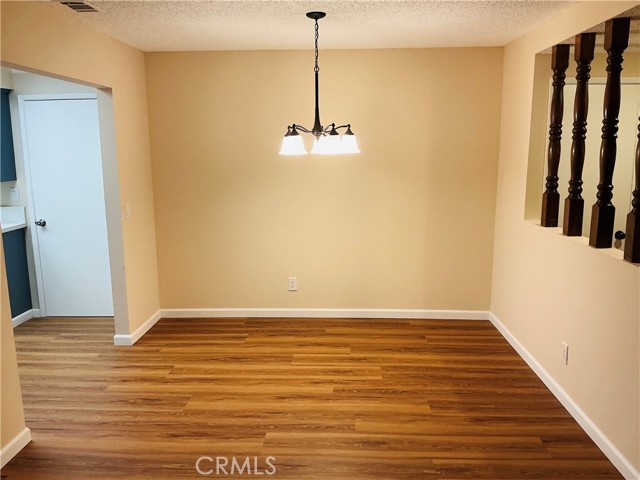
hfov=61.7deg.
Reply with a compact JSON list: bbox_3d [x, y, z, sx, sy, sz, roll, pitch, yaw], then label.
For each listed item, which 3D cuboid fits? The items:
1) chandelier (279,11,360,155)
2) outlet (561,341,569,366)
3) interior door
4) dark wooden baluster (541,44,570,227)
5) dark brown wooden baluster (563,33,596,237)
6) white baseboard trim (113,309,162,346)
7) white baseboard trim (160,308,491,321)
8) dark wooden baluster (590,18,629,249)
[{"bbox_3d":[-0.006,-1.015,3.538,0.555,0.891,0.560,0,10,2],"label":"chandelier"},{"bbox_3d":[1.522,0.709,3.346,0.012,0.119,0.073,0,10,2],"label":"outlet"},{"bbox_3d":[-2.284,-0.269,5.014,0.770,2.040,0.050,0,10,2],"label":"interior door"},{"bbox_3d":[1.618,-0.691,3.691,0.081,1.220,0.081,0,10,2],"label":"dark wooden baluster"},{"bbox_3d":[1.604,-0.630,3.331,0.081,1.220,0.081,0,10,2],"label":"dark brown wooden baluster"},{"bbox_3d":[-1.605,0.764,4.751,0.160,0.088,0.745,0,10,2],"label":"white baseboard trim"},{"bbox_3d":[0.035,0.705,5.056,3.118,0.087,0.015,0,10,2],"label":"white baseboard trim"},{"bbox_3d":[1.589,-0.565,2.949,0.081,1.220,0.081,0,10,2],"label":"dark wooden baluster"}]

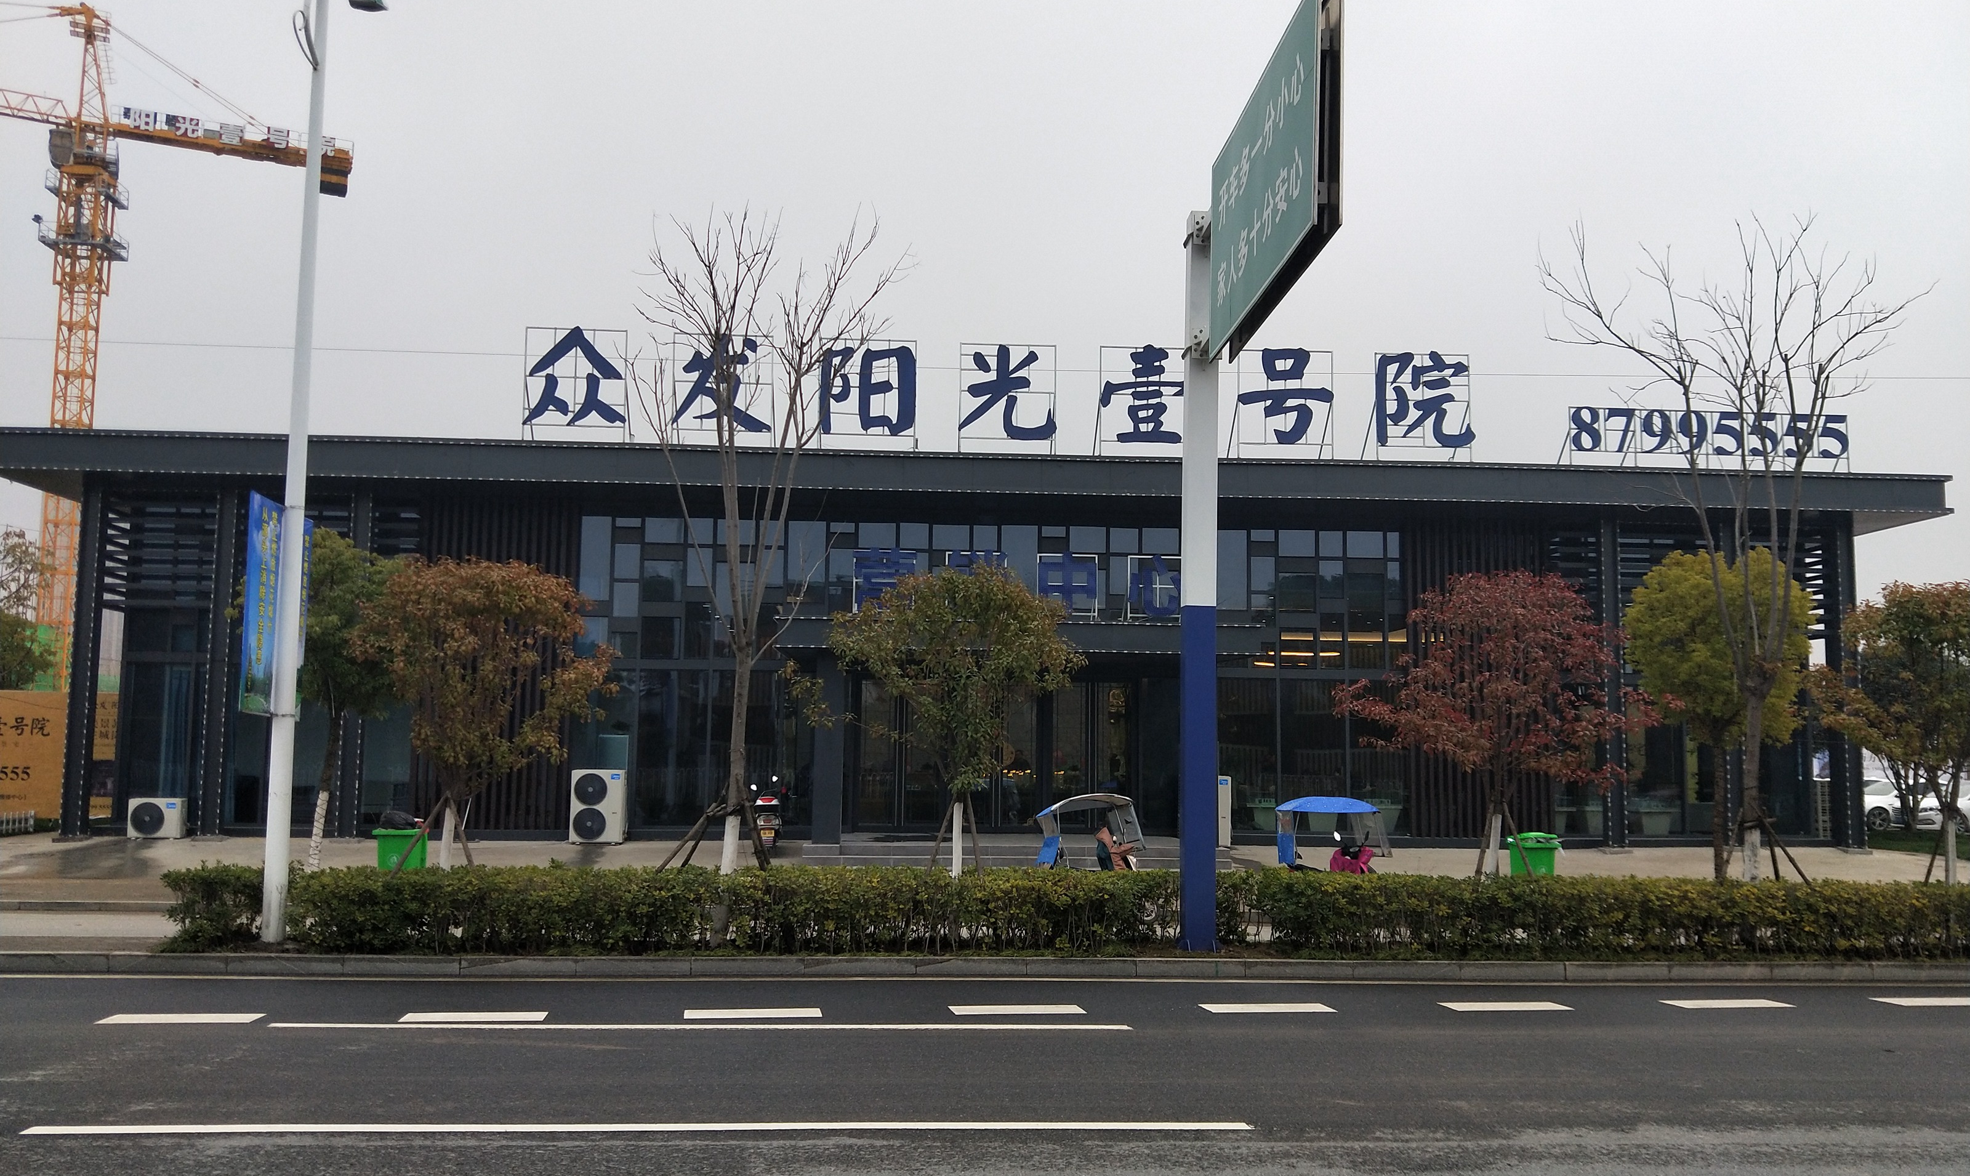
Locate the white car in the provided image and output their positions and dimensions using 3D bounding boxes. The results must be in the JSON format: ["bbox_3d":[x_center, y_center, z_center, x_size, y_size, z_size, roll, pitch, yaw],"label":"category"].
[{"bbox_3d":[26.288,6.271,41.071,1.800,1.480,4.500,2,-6,-14],"label":"white car"}]

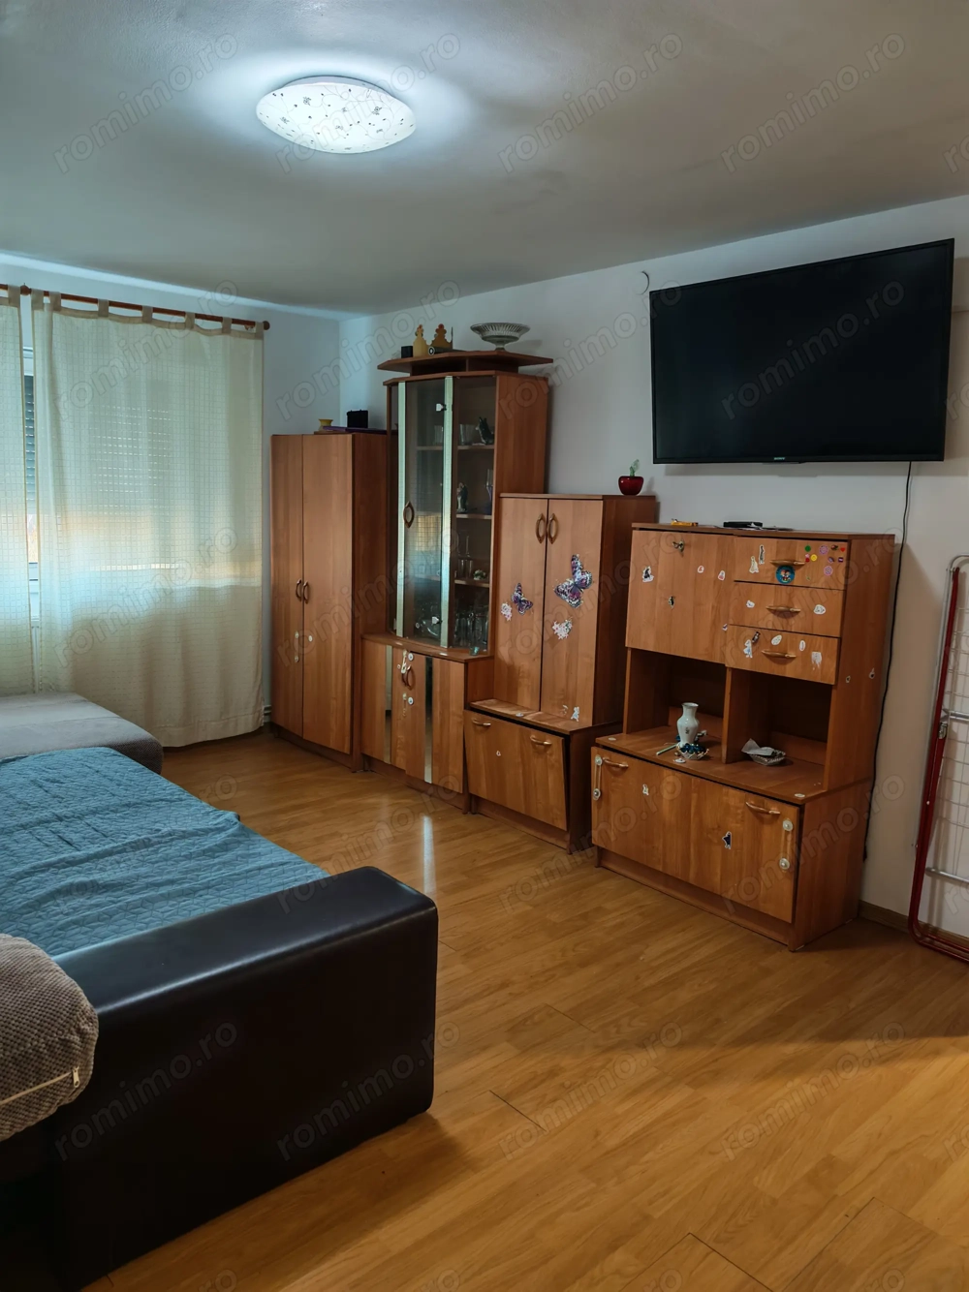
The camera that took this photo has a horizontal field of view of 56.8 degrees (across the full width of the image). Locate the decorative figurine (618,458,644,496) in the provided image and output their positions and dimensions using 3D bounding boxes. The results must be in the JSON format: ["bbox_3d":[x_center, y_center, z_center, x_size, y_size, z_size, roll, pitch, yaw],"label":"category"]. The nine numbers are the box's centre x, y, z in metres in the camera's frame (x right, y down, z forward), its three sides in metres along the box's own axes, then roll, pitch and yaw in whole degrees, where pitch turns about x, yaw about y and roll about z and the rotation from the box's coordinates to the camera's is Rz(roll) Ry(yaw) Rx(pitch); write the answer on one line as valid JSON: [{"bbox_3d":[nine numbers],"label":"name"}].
[{"bbox_3d":[0.622,-0.713,3.783,0.103,0.145,0.105,2,10,0],"label":"decorative figurine"}]

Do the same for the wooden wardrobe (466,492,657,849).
[{"bbox_3d":[0.325,0.071,3.955,0.515,1.459,0.618,-8,14,-43],"label":"wooden wardrobe"}]

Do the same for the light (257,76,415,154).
[{"bbox_3d":[-0.379,-1.353,2.323,0.408,0.082,0.408,2,10,0],"label":"light"}]

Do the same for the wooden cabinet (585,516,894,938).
[{"bbox_3d":[0.916,0.253,3.313,0.515,1.364,0.856,-8,14,-43],"label":"wooden cabinet"}]

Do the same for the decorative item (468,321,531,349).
[{"bbox_3d":[0.073,-1.415,4.165,0.280,0.122,0.280,2,10,0],"label":"decorative item"}]

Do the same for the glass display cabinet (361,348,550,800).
[{"bbox_3d":[-0.160,-0.329,4.385,0.555,2.065,0.810,-8,14,-43],"label":"glass display cabinet"}]

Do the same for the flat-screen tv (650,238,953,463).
[{"bbox_3d":[1.086,-1.000,3.222,0.070,0.662,1.130,-19,21,-40],"label":"flat-screen tv"}]

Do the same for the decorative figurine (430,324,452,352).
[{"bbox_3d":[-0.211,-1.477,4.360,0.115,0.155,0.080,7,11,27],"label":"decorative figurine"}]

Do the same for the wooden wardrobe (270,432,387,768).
[{"bbox_3d":[-0.724,-0.275,4.979,0.558,1.715,0.773,-8,14,-43],"label":"wooden wardrobe"}]

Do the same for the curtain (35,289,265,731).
[{"bbox_3d":[-1.661,-0.565,4.630,1.165,2.255,0.160,-8,14,-43],"label":"curtain"}]

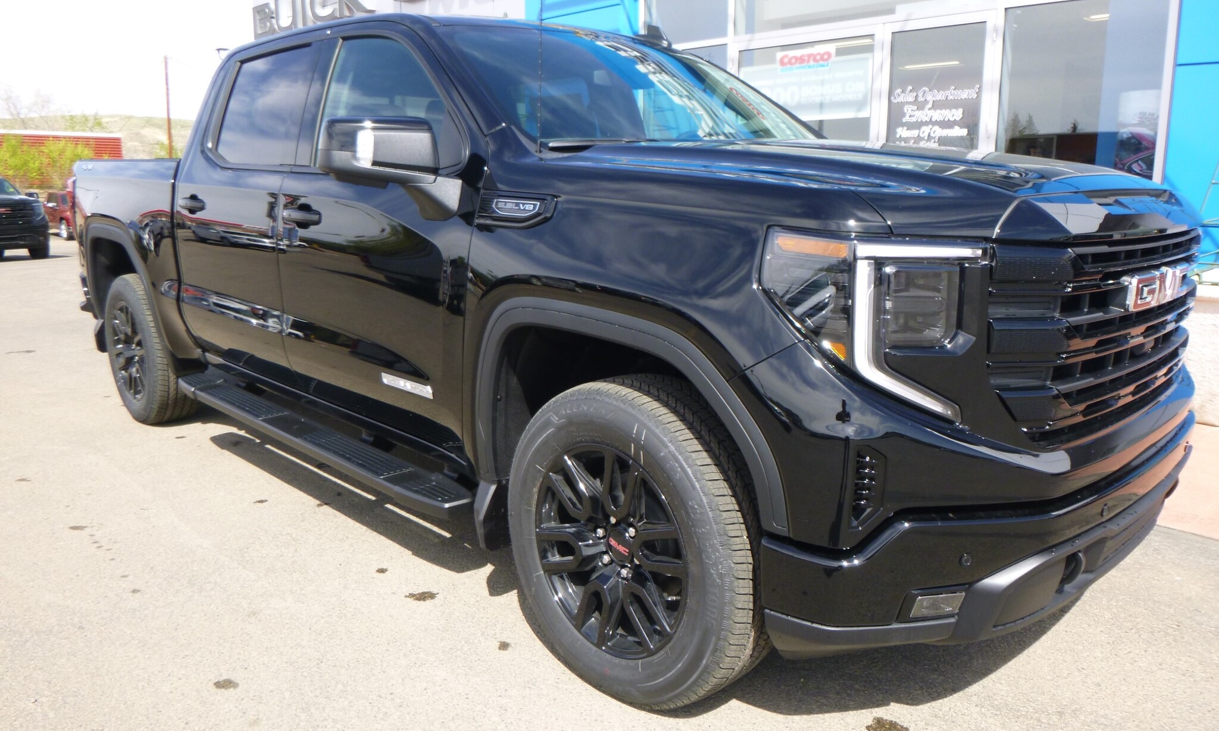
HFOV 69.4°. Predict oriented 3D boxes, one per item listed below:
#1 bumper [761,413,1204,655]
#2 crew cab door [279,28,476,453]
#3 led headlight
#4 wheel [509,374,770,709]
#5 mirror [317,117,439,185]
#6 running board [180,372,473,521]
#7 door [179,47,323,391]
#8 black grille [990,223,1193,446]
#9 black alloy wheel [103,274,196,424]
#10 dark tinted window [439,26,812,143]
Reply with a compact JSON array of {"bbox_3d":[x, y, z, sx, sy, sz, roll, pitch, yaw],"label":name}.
[{"bbox_3d":[1.202,0.357,2.379,2.040,0.430,0.500,-8,14,-44],"label":"bumper"},{"bbox_3d":[-0.747,-0.517,2.986,0.270,1.350,1.280,-8,14,-44],"label":"crew cab door"},{"bbox_3d":[0.544,-0.068,1.832,0.410,0.420,0.360,-8,14,-44],"label":"led headlight"},{"bbox_3d":[0.080,0.441,2.295,0.280,0.822,0.838,-8,14,-44],"label":"wheel"},{"bbox_3d":[-0.650,-0.612,2.534,0.270,0.200,0.230,-8,14,-44],"label":"mirror"},{"bbox_3d":[-1.220,0.254,3.400,0.220,0.090,2.380,-8,14,-44],"label":"running board"},{"bbox_3d":[-1.573,-0.687,3.812,0.270,1.350,1.140,-8,14,-44],"label":"door"},{"bbox_3d":[1.275,-0.088,2.238,1.260,0.510,0.250,-8,14,-44],"label":"black grille"},{"bbox_3d":[-2.542,-0.099,4.914,0.280,0.822,0.836,-8,14,-44],"label":"black alloy wheel"},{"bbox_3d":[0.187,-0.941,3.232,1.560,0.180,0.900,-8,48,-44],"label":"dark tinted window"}]

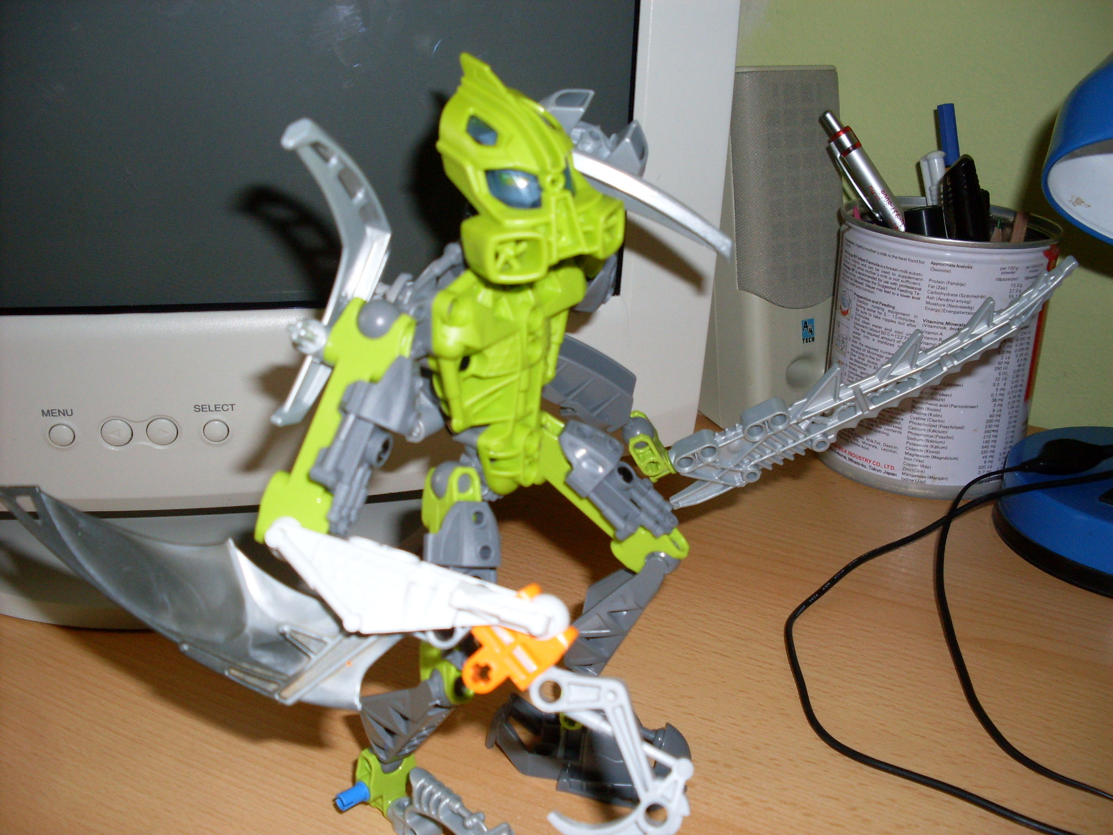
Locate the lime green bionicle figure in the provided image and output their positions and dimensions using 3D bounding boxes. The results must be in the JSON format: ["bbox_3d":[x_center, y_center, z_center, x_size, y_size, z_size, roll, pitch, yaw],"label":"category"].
[{"bbox_3d":[-0.018,0.015,0.332,0.130,0.212,0.100,-9,24,-26],"label":"lime green bionicle figure"}]

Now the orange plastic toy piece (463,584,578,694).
[{"bbox_3d":[-0.008,0.050,0.275,0.027,0.019,0.012,-40,-3,6],"label":"orange plastic toy piece"}]

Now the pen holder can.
[{"bbox_3d":[0.186,-0.037,0.606,0.103,0.124,0.103,2,22,0],"label":"pen holder can"}]

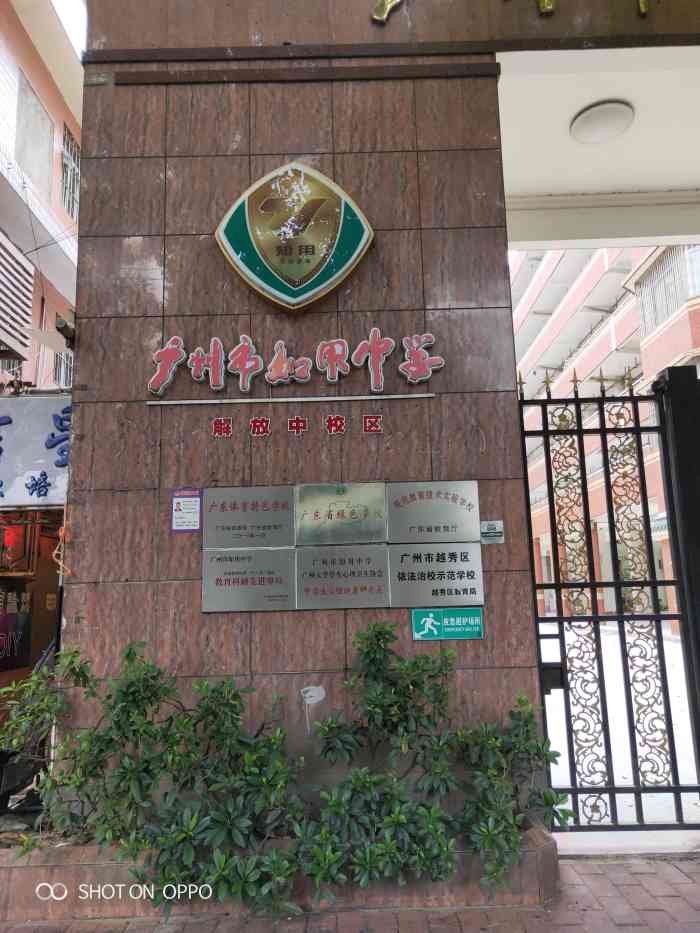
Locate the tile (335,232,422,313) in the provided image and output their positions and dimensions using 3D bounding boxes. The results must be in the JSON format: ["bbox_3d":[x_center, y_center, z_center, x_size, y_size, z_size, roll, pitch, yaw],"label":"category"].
[{"bbox_3d":[0.210,-1.363,4.316,0.600,0.596,0.020,-2,-8,0],"label":"tile"}]

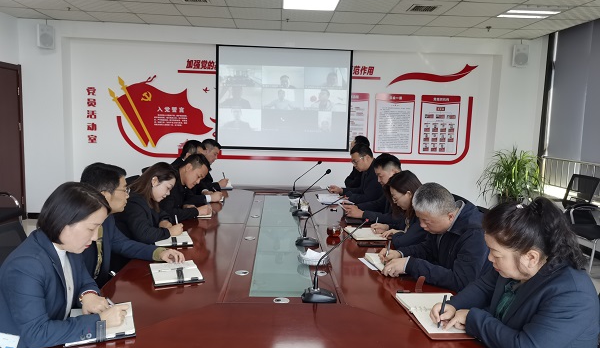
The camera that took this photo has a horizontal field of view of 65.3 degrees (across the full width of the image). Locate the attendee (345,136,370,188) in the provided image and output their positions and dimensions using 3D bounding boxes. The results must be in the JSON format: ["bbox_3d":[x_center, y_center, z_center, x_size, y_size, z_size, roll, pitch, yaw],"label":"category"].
[{"bbox_3d":[0.662,0.283,4.747,0.570,1.338,0.520,1,6,-3],"label":"attendee"}]

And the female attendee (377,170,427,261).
[{"bbox_3d":[0.672,0.566,2.982,0.620,1.200,0.490,1,6,-8],"label":"female attendee"}]

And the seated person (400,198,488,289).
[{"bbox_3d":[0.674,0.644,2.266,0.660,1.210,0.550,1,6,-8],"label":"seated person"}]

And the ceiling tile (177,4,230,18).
[{"bbox_3d":[-1.116,-1.910,5.467,0.600,0.015,0.600,2,6,-3],"label":"ceiling tile"}]

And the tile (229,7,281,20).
[{"bbox_3d":[-0.516,-1.892,5.496,0.600,0.015,0.600,2,6,-3],"label":"tile"}]

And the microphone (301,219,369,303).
[{"bbox_3d":[0.149,0.340,1.902,0.280,0.335,0.120,2,6,-3],"label":"microphone"}]

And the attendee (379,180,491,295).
[{"bbox_3d":[0.694,0.610,2.173,0.680,1.170,0.560,1,6,-10],"label":"attendee"}]

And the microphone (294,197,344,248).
[{"bbox_3d":[0.117,0.258,2.679,0.273,0.298,0.110,1,6,-3],"label":"microphone"}]

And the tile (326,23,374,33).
[{"bbox_3d":[0.654,-1.924,6.164,0.600,0.015,0.600,2,6,-3],"label":"tile"}]

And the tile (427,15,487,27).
[{"bbox_3d":[1.883,-1.822,5.598,0.600,0.020,0.600,2,6,-3],"label":"tile"}]

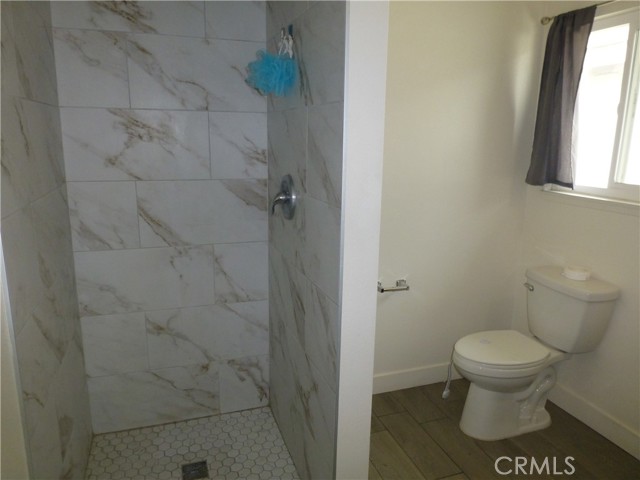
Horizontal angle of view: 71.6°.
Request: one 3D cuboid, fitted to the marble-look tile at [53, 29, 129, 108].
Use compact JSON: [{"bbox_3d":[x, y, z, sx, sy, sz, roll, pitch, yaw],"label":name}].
[{"bbox_3d":[-0.940,-0.705,1.835,0.270,0.305,0.010,-3,13,-19],"label":"marble-look tile"}]

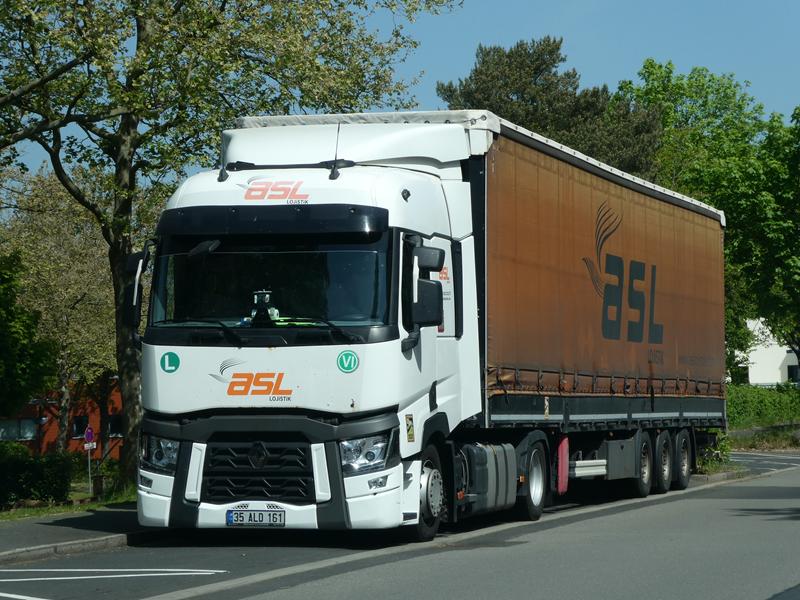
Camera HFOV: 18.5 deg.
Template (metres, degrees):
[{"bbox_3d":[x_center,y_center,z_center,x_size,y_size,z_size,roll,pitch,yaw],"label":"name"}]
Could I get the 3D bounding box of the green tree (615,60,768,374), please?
[{"bbox_3d":[7.504,-1.312,62.000,5.200,9.600,5.200,0,-2,0],"label":"green tree"}]

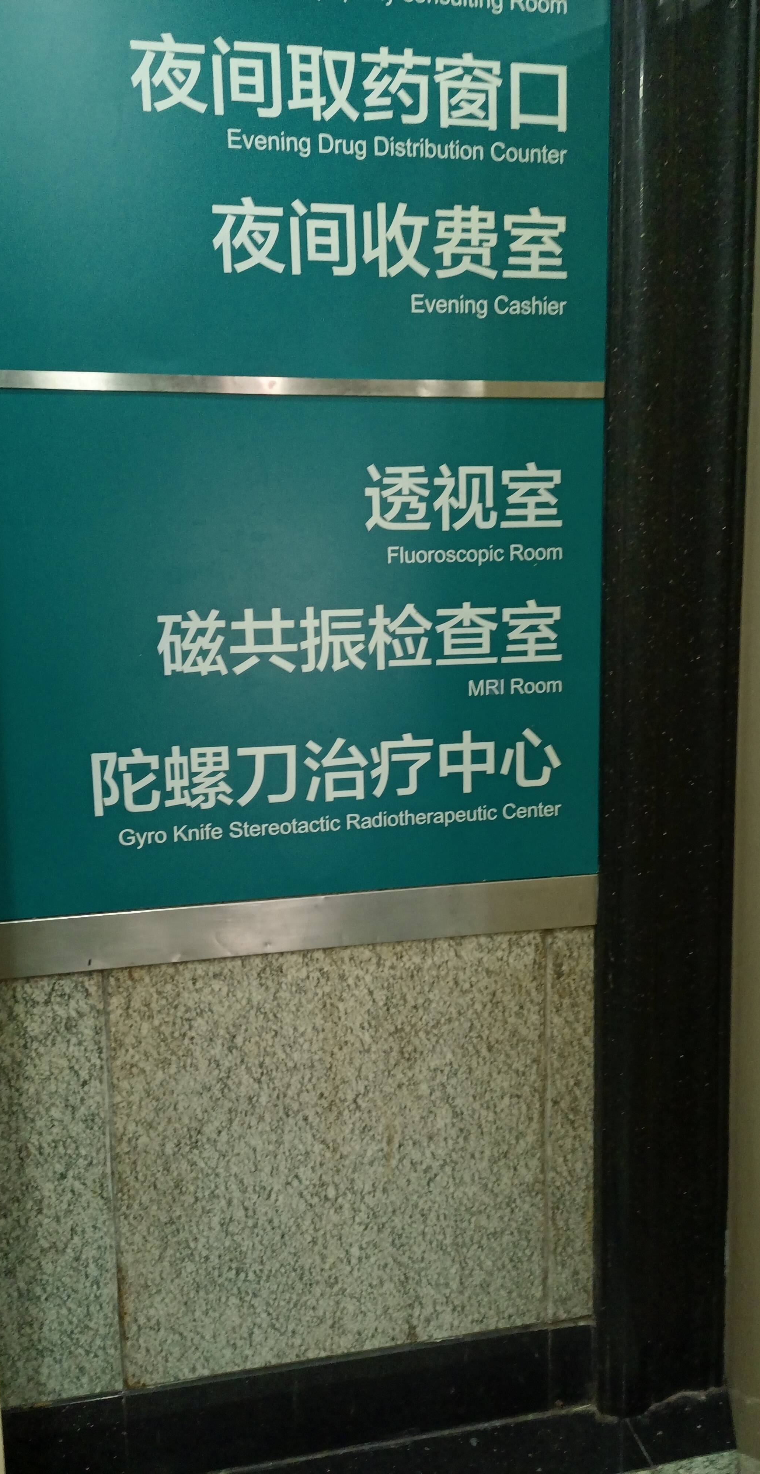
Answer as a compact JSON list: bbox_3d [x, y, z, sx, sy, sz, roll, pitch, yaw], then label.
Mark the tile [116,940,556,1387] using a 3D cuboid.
[{"bbox_3d":[-0.058,0.586,1.554,0.612,0.605,0.020,-3,8,-11],"label":"tile"}]

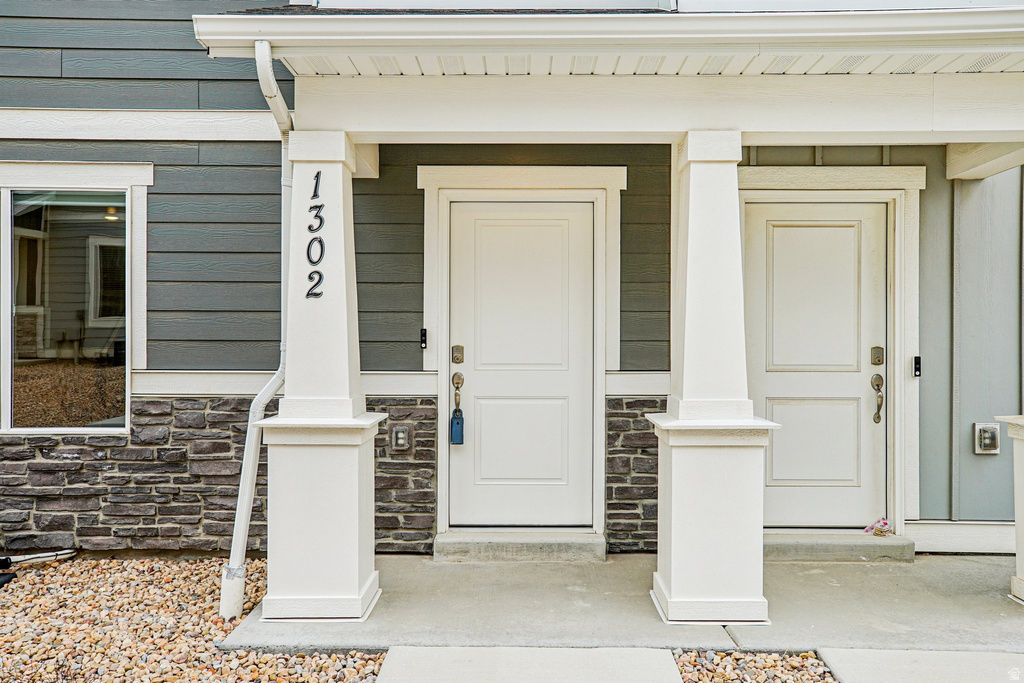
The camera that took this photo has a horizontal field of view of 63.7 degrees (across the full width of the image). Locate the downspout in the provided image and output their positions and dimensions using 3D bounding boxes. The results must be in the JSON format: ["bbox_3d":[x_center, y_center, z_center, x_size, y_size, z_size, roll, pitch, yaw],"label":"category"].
[{"bbox_3d":[-1.267,0.022,3.885,0.375,2.700,0.600,0,0,1],"label":"downspout"}]

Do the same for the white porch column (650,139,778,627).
[{"bbox_3d":[0.979,0.153,4.105,0.552,2.336,0.550,0,0,1],"label":"white porch column"}]

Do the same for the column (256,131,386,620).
[{"bbox_3d":[-0.938,0.150,4.127,0.552,2.336,0.550,0,0,1],"label":"column"}]

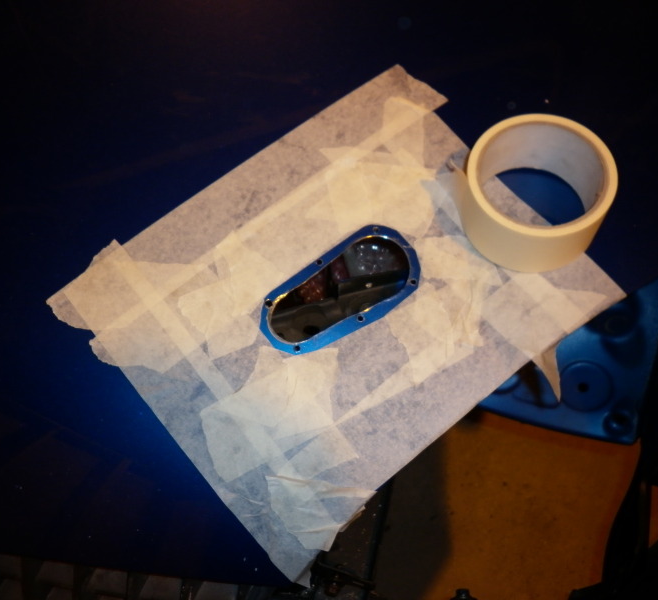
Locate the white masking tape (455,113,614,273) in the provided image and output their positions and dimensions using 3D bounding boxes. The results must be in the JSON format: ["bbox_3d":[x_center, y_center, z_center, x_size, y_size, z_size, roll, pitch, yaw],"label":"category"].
[{"bbox_3d":[0.134,-0.069,0.422,0.090,0.050,0.090,-2,67,5],"label":"white masking tape"}]

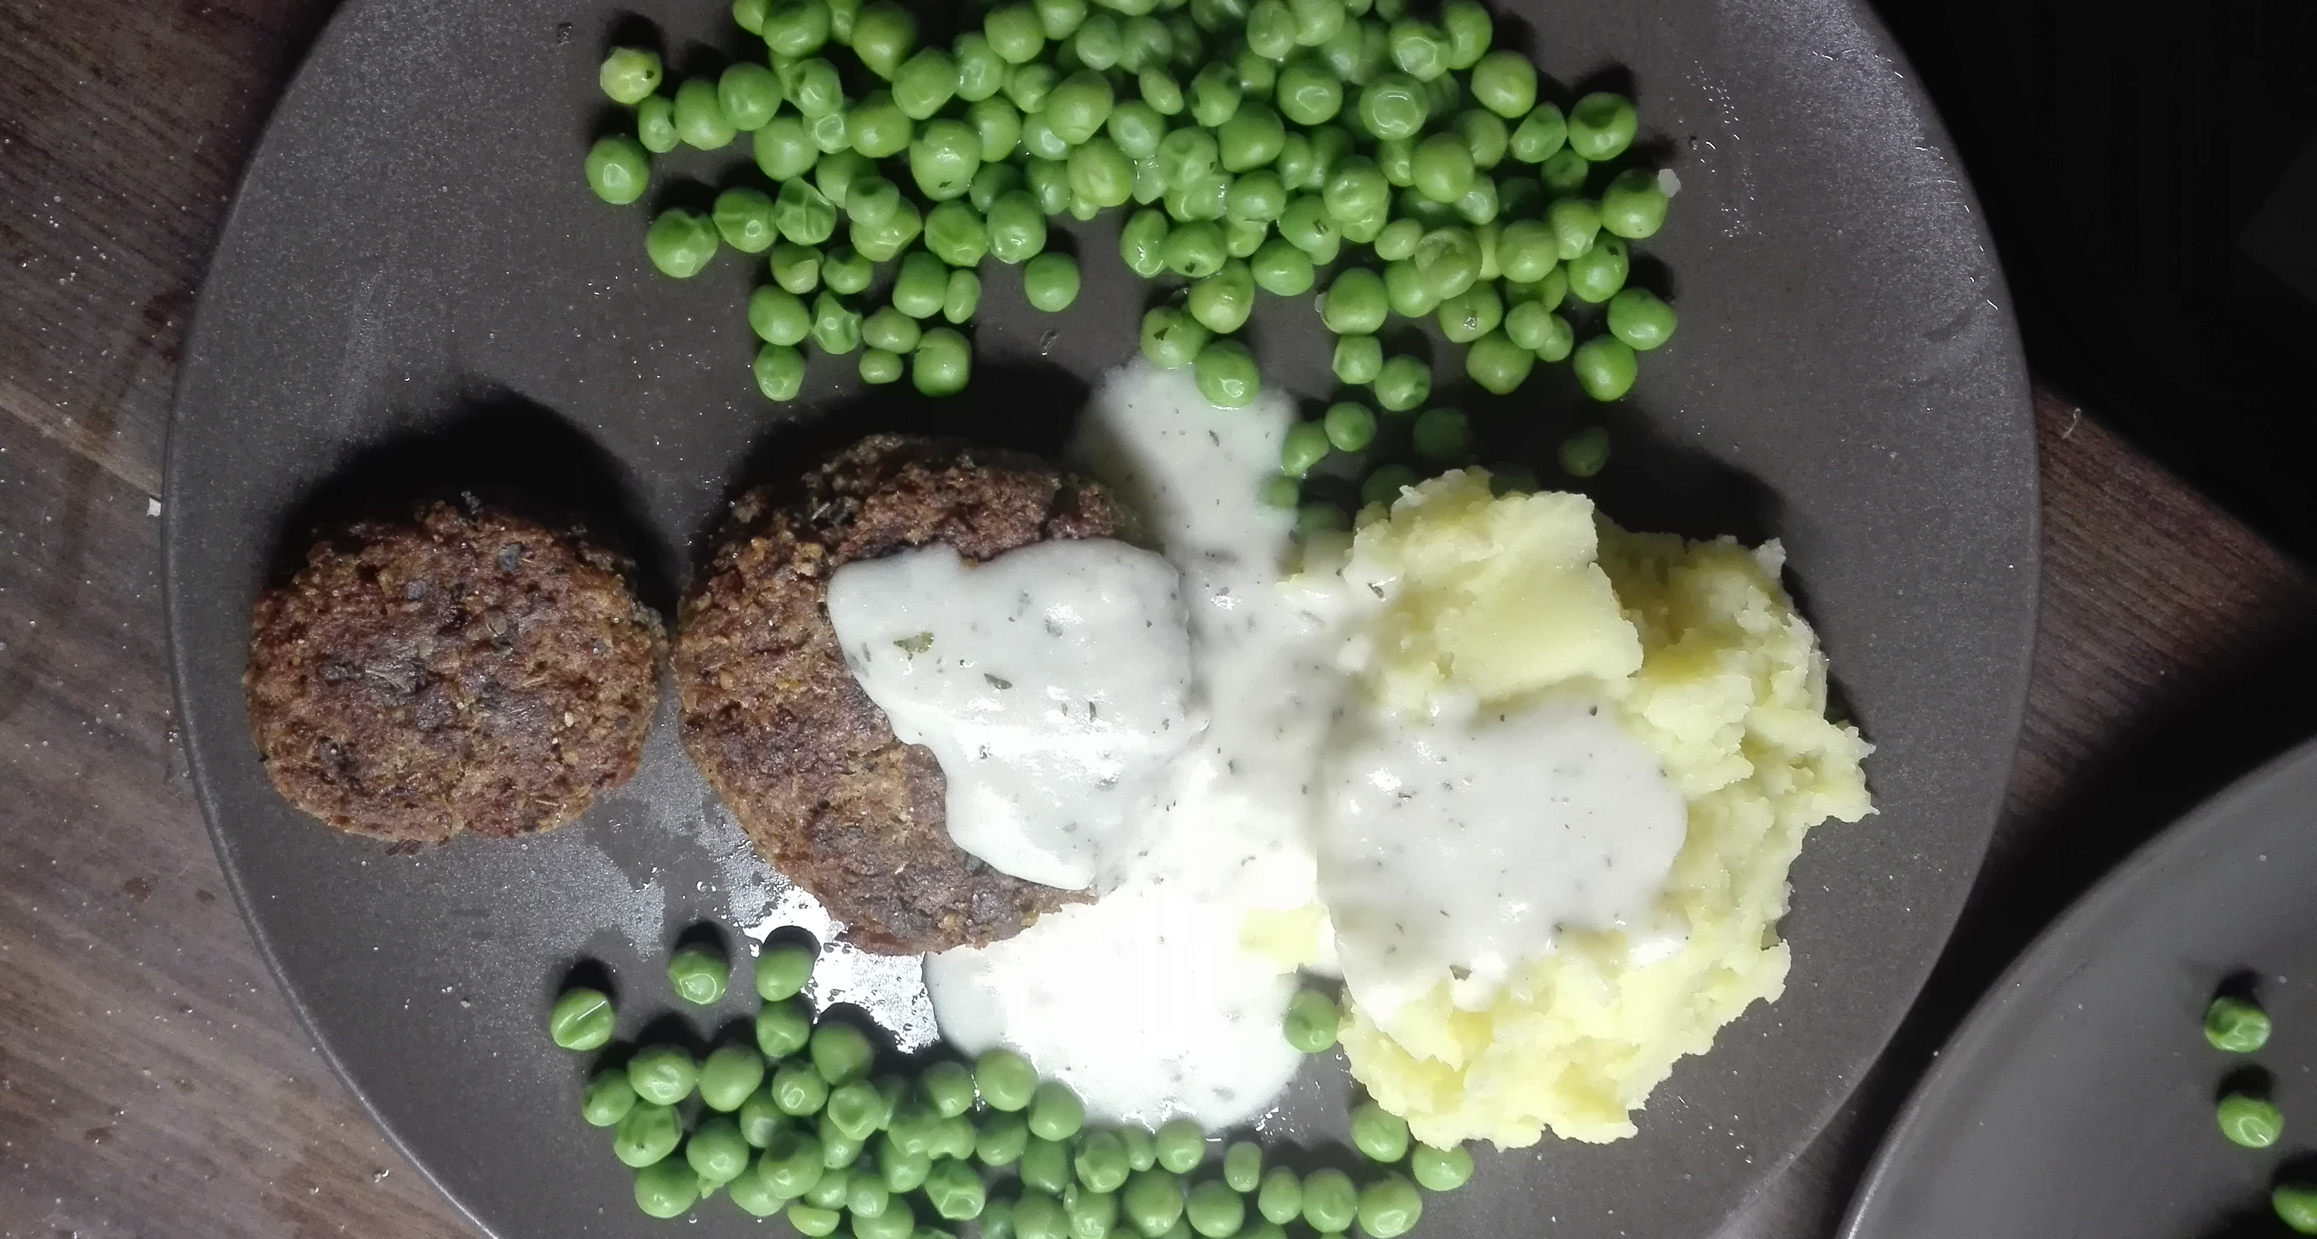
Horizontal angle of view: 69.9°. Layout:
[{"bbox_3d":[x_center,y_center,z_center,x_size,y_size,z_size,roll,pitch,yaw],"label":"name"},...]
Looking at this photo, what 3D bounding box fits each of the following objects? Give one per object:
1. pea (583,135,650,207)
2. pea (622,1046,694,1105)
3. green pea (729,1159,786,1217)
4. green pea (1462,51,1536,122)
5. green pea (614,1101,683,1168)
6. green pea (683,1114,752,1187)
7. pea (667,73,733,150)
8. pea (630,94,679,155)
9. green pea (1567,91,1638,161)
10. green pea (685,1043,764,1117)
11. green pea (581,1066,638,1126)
[{"bbox_3d":[-0.072,-0.060,0.222,0.009,0.009,0.009,0,101,-1],"label":"pea"},{"bbox_3d":[-0.077,0.071,0.256,0.011,0.010,0.009,0,101,-2],"label":"pea"},{"bbox_3d":[-0.061,0.087,0.254,0.009,0.009,0.009,0,102,-2],"label":"green pea"},{"bbox_3d":[0.047,-0.072,0.223,0.009,0.009,0.009,0,102,-2],"label":"green pea"},{"bbox_3d":[-0.076,0.077,0.248,0.010,0.010,0.010,0,101,-1],"label":"green pea"},{"bbox_3d":[-0.066,0.080,0.249,0.010,0.010,0.010,0,101,-1],"label":"green pea"},{"bbox_3d":[-0.061,-0.068,0.222,0.008,0.009,0.009,-14,102,1],"label":"pea"},{"bbox_3d":[-0.067,-0.066,0.222,0.007,0.007,0.008,0,102,-2],"label":"pea"},{"bbox_3d":[0.069,-0.076,0.257,0.011,0.010,0.011,0,82,0],"label":"green pea"},{"bbox_3d":[-0.061,0.066,0.237,0.009,0.009,0.010,37,83,5],"label":"green pea"},{"bbox_3d":[-0.086,0.075,0.259,0.009,0.009,0.009,0,101,-2],"label":"green pea"}]

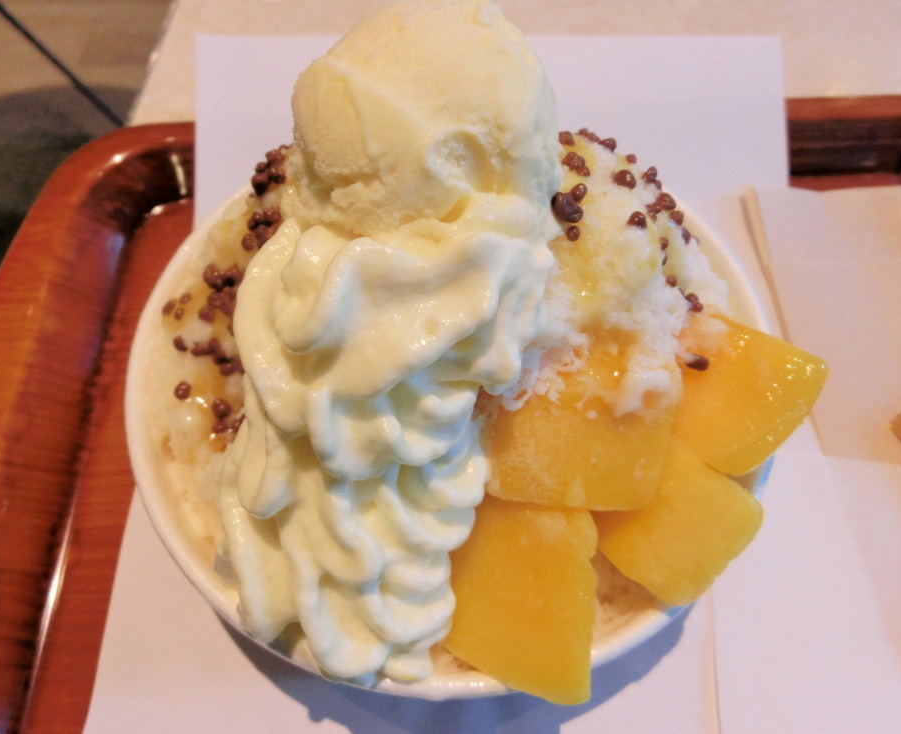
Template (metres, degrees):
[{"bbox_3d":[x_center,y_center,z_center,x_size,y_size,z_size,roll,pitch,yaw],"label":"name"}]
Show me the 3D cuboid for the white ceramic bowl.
[{"bbox_3d":[0.001,0.011,0.223,0.180,0.074,0.180,0,61,0],"label":"white ceramic bowl"}]

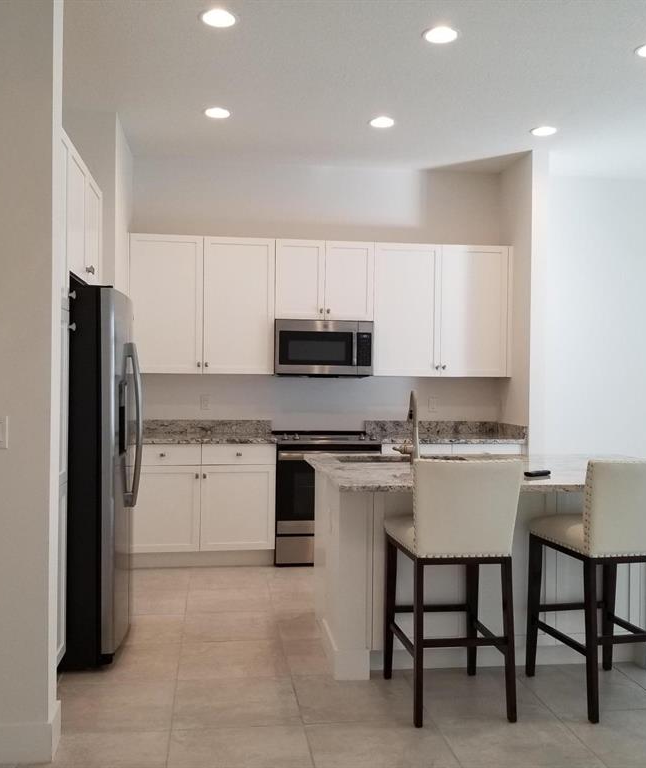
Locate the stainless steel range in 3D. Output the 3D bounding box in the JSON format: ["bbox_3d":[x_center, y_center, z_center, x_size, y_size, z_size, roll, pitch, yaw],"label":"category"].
[{"bbox_3d":[0.006,0.851,5.769,0.760,0.930,0.680,1,0,-8],"label":"stainless steel range"}]

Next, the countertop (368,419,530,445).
[{"bbox_3d":[0.930,0.377,5.918,1.100,0.136,0.650,1,0,-8],"label":"countertop"}]

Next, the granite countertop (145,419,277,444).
[{"bbox_3d":[-0.898,0.356,5.667,1.070,0.136,0.650,1,0,-8],"label":"granite countertop"}]

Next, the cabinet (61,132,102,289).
[{"bbox_3d":[-1.492,-0.800,3.839,0.610,0.590,0.980,1,0,-8],"label":"cabinet"}]

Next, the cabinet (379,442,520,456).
[{"bbox_3d":[0.913,0.867,5.923,1.080,0.840,0.620,1,0,-8],"label":"cabinet"}]

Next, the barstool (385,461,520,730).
[{"bbox_3d":[0.525,0.801,3.256,0.430,1.060,0.570,1,0,-9],"label":"barstool"}]

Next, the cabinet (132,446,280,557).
[{"bbox_3d":[-0.902,0.846,5.674,1.065,0.840,0.620,1,0,-8],"label":"cabinet"}]

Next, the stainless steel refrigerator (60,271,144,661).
[{"bbox_3d":[-1.360,0.421,3.934,0.865,1.770,0.910,1,0,-8],"label":"stainless steel refrigerator"}]

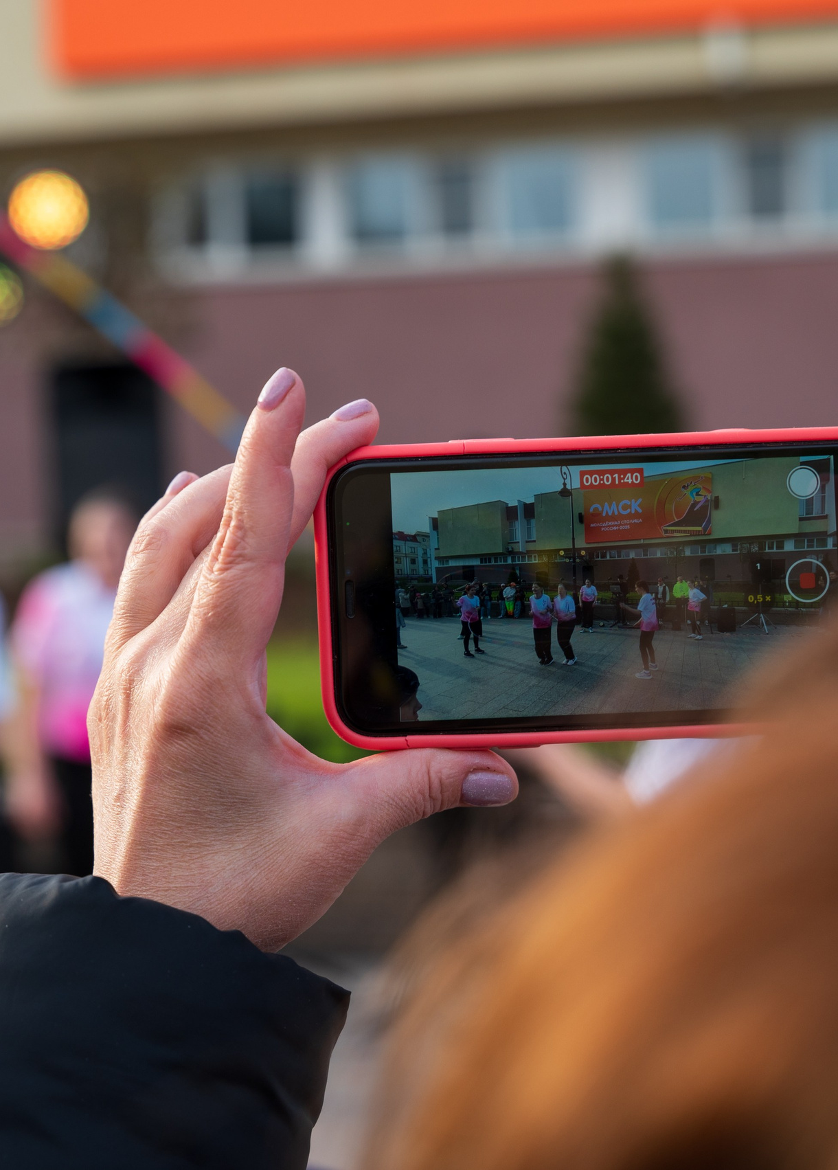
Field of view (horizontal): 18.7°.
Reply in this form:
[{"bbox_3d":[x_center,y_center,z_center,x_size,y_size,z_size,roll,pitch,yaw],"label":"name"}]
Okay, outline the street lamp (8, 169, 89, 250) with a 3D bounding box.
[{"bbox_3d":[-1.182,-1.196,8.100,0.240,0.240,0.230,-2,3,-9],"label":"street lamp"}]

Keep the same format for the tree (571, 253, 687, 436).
[{"bbox_3d":[1.380,-0.906,16.500,1.050,2.500,1.050,-2,3,0],"label":"tree"}]

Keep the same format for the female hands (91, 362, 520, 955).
[{"bbox_3d":[-0.028,0.018,0.648,0.108,0.147,0.092,-2,3,6],"label":"female hands"}]

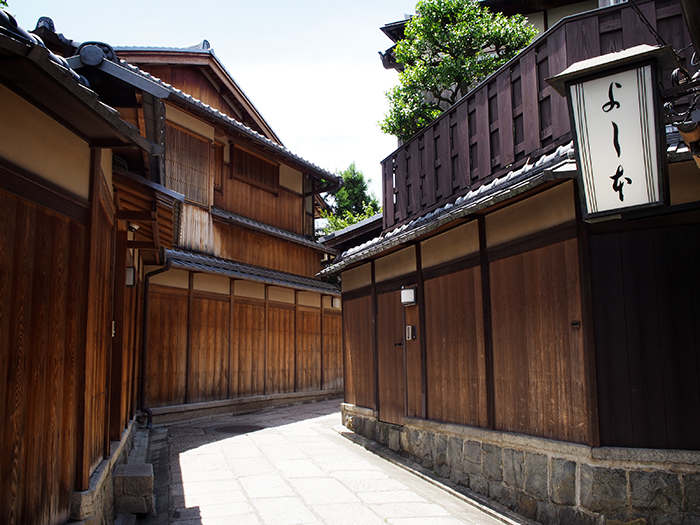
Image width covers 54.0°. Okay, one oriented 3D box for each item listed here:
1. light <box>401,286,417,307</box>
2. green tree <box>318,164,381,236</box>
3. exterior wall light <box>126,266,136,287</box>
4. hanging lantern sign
[{"bbox_3d":[0.691,0.394,8.090,0.110,0.200,0.190,2,-8,-19],"label":"light"},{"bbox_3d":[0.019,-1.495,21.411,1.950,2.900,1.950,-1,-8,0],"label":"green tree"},{"bbox_3d":[-2.152,0.140,6.748,0.120,0.200,0.160,1,-8,-14],"label":"exterior wall light"},{"bbox_3d":[1.388,-0.666,3.580,0.620,0.870,0.290,-7,-10,37],"label":"hanging lantern sign"}]

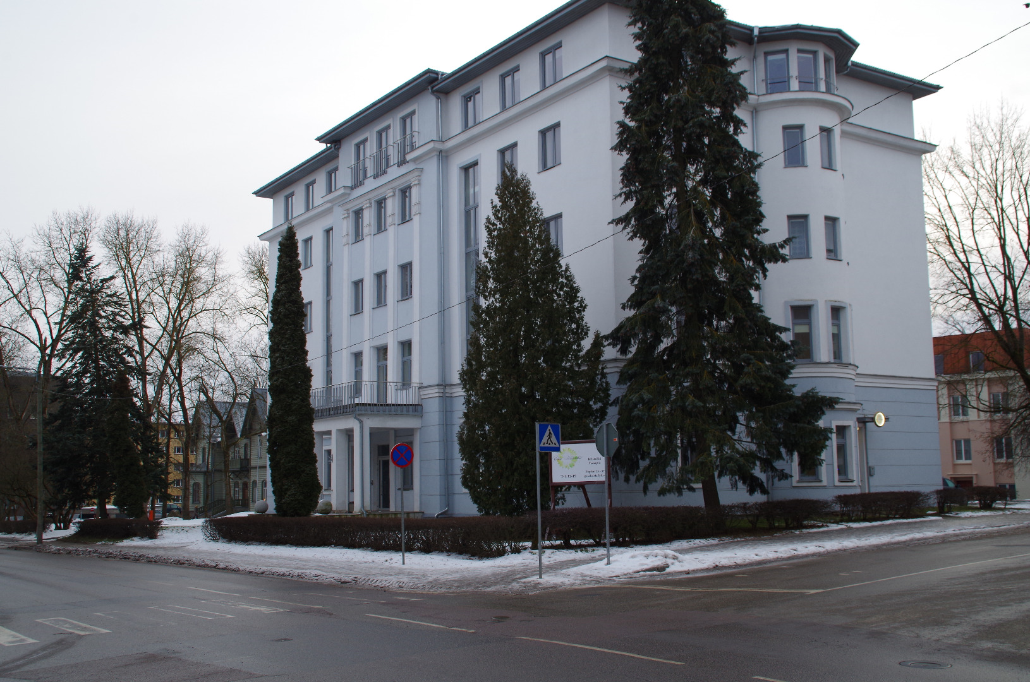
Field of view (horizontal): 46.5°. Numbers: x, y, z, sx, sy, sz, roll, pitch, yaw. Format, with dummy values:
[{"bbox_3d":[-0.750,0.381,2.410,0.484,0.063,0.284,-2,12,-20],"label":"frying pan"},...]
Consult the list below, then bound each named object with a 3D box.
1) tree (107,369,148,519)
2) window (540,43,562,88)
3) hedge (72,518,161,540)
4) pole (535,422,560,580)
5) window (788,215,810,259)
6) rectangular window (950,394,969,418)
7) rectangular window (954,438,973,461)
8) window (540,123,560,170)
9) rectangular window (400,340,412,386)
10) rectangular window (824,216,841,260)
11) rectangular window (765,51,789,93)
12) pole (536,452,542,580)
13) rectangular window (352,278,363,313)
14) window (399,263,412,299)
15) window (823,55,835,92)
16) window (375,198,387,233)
[{"bbox_3d":[-19.632,5.523,60.838,2.098,8.117,2.098,-1,-7,0],"label":"tree"},{"bbox_3d":[1.351,-9.788,42.902,0.200,1.514,1.428,4,-9,-33],"label":"window"},{"bbox_3d":[-20.528,9.618,61.500,1.300,0.950,13.000,4,-9,-33],"label":"hedge"},{"bbox_3d":[0.690,3.230,24.436,0.600,3.152,0.120,5,-9,-37],"label":"pole"},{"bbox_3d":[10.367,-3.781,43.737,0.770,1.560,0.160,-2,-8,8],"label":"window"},{"bbox_3d":[29.668,4.336,80.000,0.200,1.480,1.275,6,-11,-42],"label":"rectangular window"},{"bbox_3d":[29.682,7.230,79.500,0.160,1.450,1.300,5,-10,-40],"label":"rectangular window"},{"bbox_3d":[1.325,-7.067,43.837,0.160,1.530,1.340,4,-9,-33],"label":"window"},{"bbox_3d":[-4.461,0.977,49.962,0.200,1.999,1.178,4,-9,-33],"label":"rectangular window"},{"bbox_3d":[11.437,-3.698,43.212,0.840,1.555,0.200,4,-9,-34],"label":"rectangular window"},{"bbox_3d":[9.496,-9.748,43.485,0.857,1.580,0.200,-3,-8,15],"label":"rectangular window"},{"bbox_3d":[0.524,3.728,25.987,0.070,2.793,0.070,4,-9,-33],"label":"pole"},{"bbox_3d":[-7.054,-1.990,54.268,0.200,1.514,1.249,4,-9,-33],"label":"rectangular window"},{"bbox_3d":[-4.630,-2.556,51.535,0.170,1.481,1.235,4,-9,-33],"label":"window"},{"bbox_3d":[11.502,-9.792,43.875,0.200,1.410,0.840,-9,-11,44],"label":"window"},{"bbox_3d":[-5.864,-5.485,52.788,0.200,1.499,1.297,4,-9,-33],"label":"window"}]

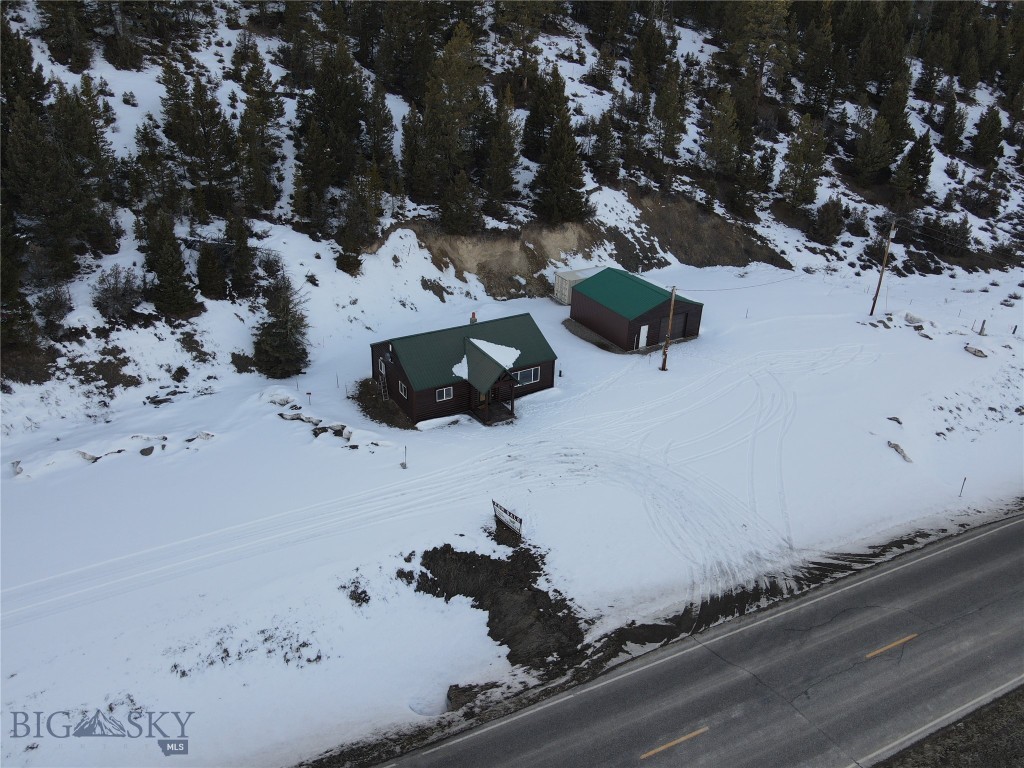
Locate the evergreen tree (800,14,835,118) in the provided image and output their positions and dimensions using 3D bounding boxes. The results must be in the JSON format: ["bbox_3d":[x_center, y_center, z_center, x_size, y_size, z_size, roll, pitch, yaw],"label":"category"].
[{"bbox_3d":[45.438,-46.230,103.894,4.455,13.912,4.455,1,27,0],"label":"evergreen tree"}]

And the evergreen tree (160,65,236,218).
[{"bbox_3d":[-28.038,-21.775,63.498,6.500,12.277,6.200,-9,28,-21],"label":"evergreen tree"}]

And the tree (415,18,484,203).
[{"bbox_3d":[-6.245,-26.713,70.977,6.998,16.644,6.998,0,28,-5],"label":"tree"}]

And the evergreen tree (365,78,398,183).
[{"bbox_3d":[-14.471,-28.248,78.733,3.897,10.169,3.897,-3,26,-9],"label":"evergreen tree"}]

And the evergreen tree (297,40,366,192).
[{"bbox_3d":[-17.600,-25.845,69.315,6.834,13.718,6.834,-5,28,-13],"label":"evergreen tree"}]

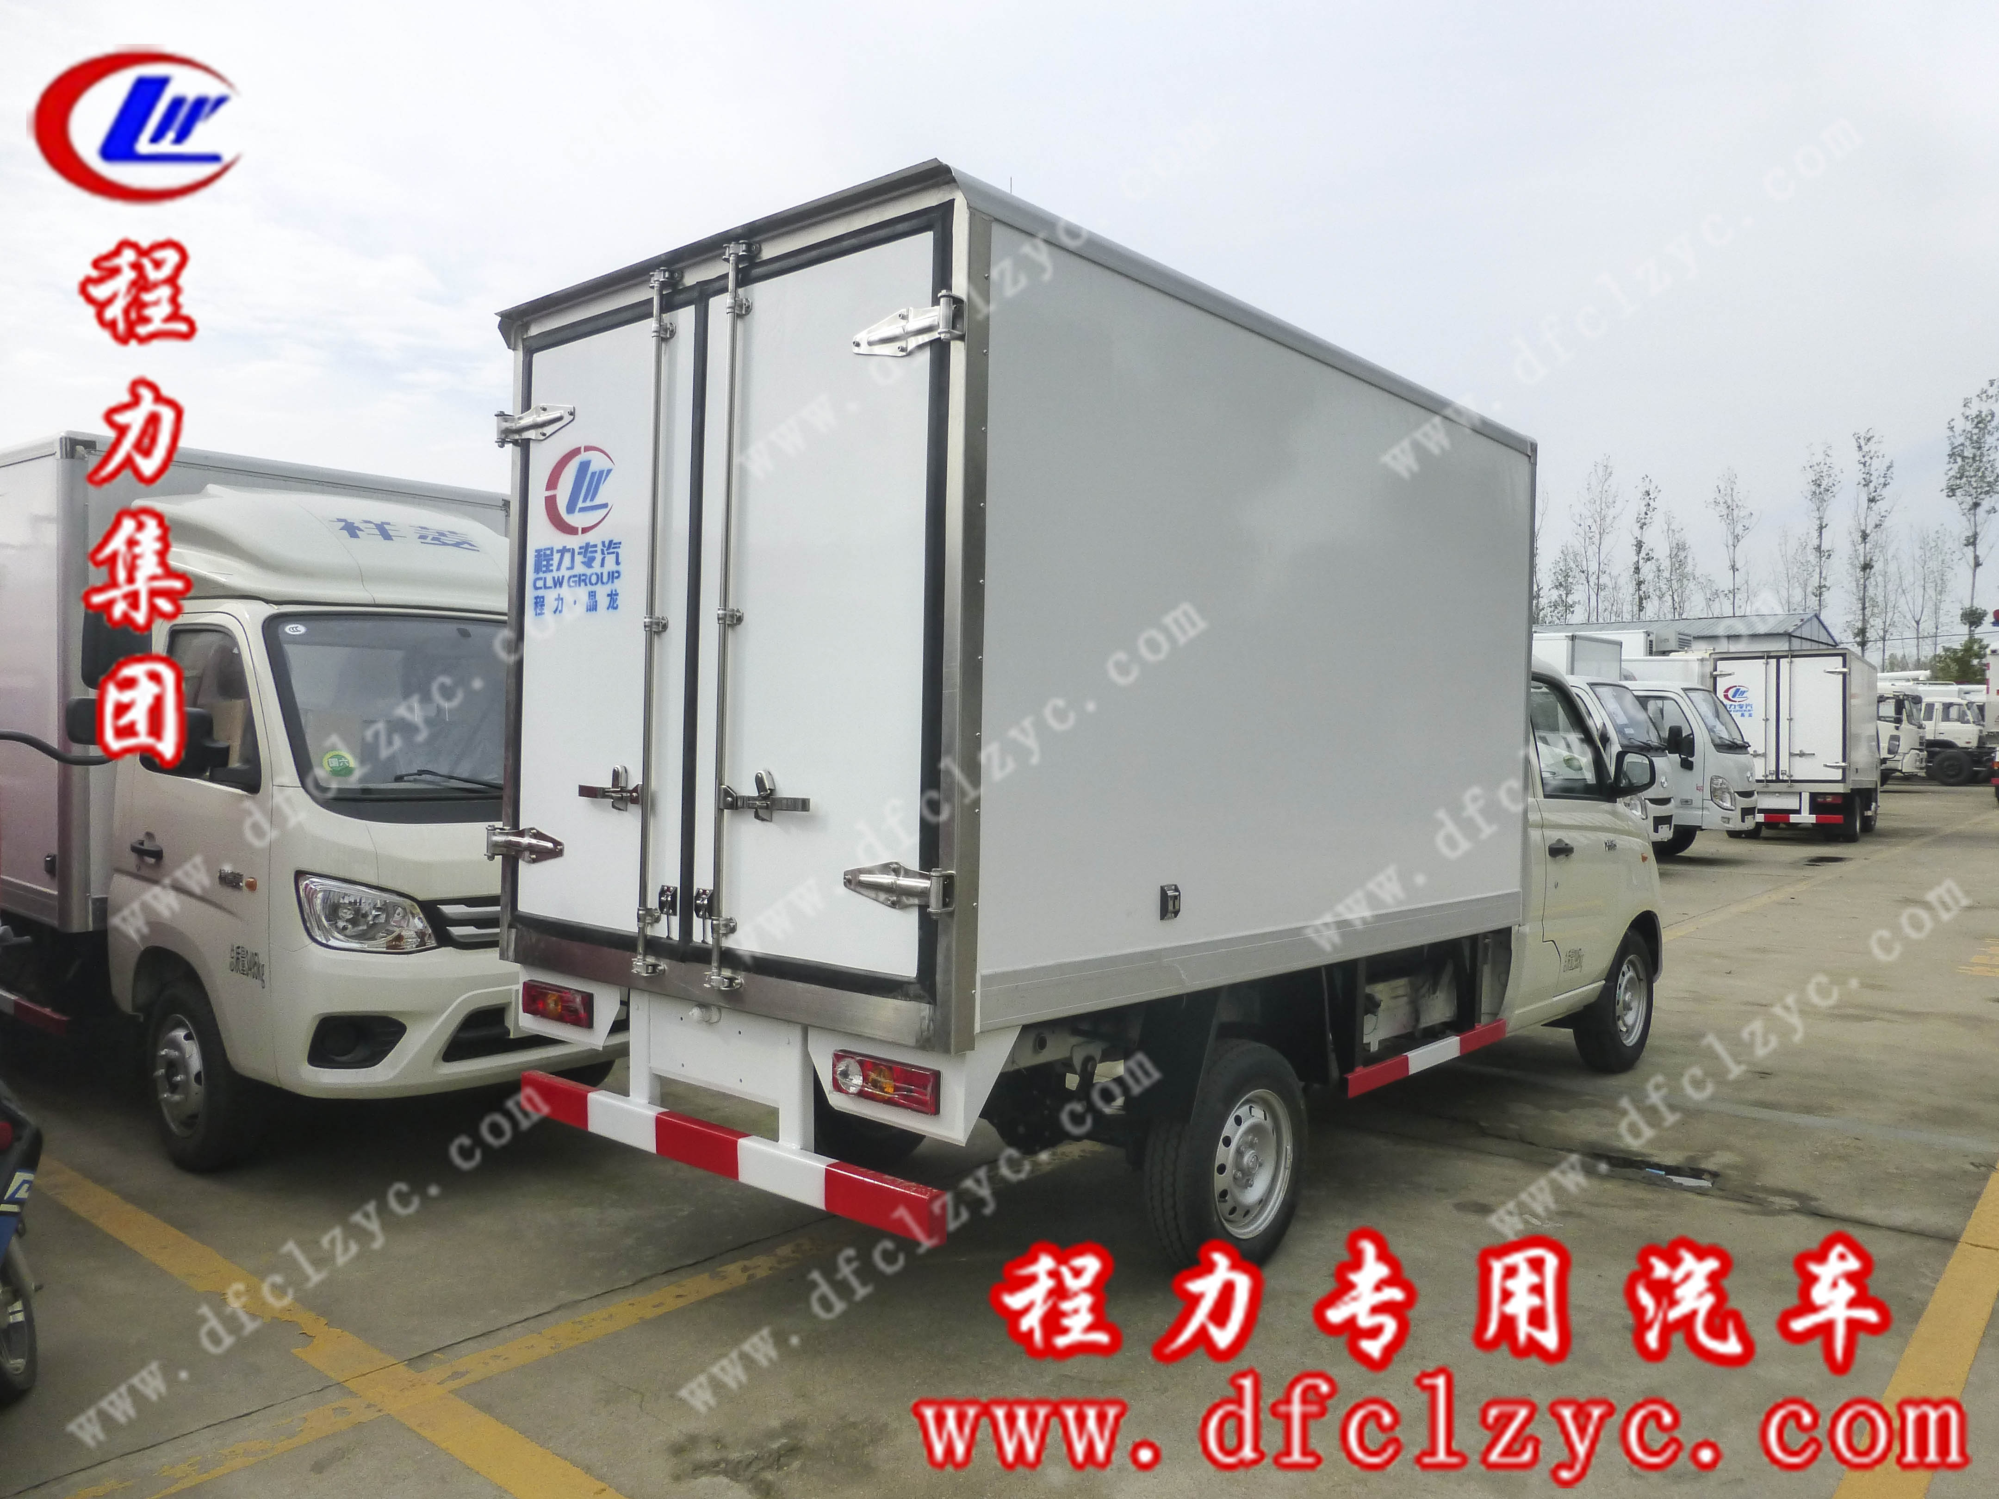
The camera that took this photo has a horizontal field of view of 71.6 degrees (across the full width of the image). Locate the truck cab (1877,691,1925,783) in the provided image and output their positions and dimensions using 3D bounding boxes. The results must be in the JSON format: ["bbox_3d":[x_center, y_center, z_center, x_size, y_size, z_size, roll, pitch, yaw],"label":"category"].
[{"bbox_3d":[23.450,-0.380,36.700,1.900,2.250,2.300,1,1,41],"label":"truck cab"}]

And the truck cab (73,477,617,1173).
[{"bbox_3d":[-1.946,0.199,4.901,1.600,2.220,1.760,1,1,41],"label":"truck cab"}]

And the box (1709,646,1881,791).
[{"bbox_3d":[11.590,-0.370,20.130,1.700,1.880,3.100,1,1,38],"label":"box"}]

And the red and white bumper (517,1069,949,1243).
[{"bbox_3d":[-0.703,0.933,3.285,1.555,0.097,0.052,1,0,41],"label":"red and white bumper"}]

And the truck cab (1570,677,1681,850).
[{"bbox_3d":[6.317,0.198,14.914,1.600,1.880,1.700,1,1,41],"label":"truck cab"}]

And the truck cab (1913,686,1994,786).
[{"bbox_3d":[26.900,-0.317,38.900,2.000,2.500,2.350,1,1,41],"label":"truck cab"}]

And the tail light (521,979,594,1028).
[{"bbox_3d":[-1.164,0.672,3.670,0.315,0.092,0.045,2,0,42],"label":"tail light"}]

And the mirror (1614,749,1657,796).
[{"bbox_3d":[2.542,0.093,5.528,0.100,0.185,0.155,0,1,-39],"label":"mirror"}]

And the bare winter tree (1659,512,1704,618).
[{"bbox_3d":[35.412,-5.900,72.000,2.500,13.000,2.500,1,1,41],"label":"bare winter tree"}]

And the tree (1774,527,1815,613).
[{"bbox_3d":[48.800,-6.736,85.000,2.500,14.000,2.500,1,1,30],"label":"tree"}]

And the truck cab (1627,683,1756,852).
[{"bbox_3d":[7.392,0.054,15.253,1.600,1.680,1.650,1,1,41],"label":"truck cab"}]

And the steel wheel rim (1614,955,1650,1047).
[{"bbox_3d":[2.610,1.060,5.880,0.150,0.390,0.390,1,1,42],"label":"steel wheel rim"}]

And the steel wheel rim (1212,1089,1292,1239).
[{"bbox_3d":[0.636,1.095,3.700,0.150,0.390,0.390,1,1,41],"label":"steel wheel rim"}]

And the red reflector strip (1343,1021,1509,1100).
[{"bbox_3d":[1.380,0.977,4.431,0.035,0.064,1.170,1,1,41],"label":"red reflector strip"}]

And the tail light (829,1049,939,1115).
[{"bbox_3d":[-0.230,0.672,2.803,0.287,0.088,0.045,1,0,41],"label":"tail light"}]

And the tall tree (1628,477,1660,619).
[{"bbox_3d":[34.900,-7.176,75.000,1.800,15.100,1.800,1,1,25],"label":"tall tree"}]

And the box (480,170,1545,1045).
[{"bbox_3d":[0.247,-0.263,4.338,1.730,1.740,2.970,1,0,41],"label":"box"}]

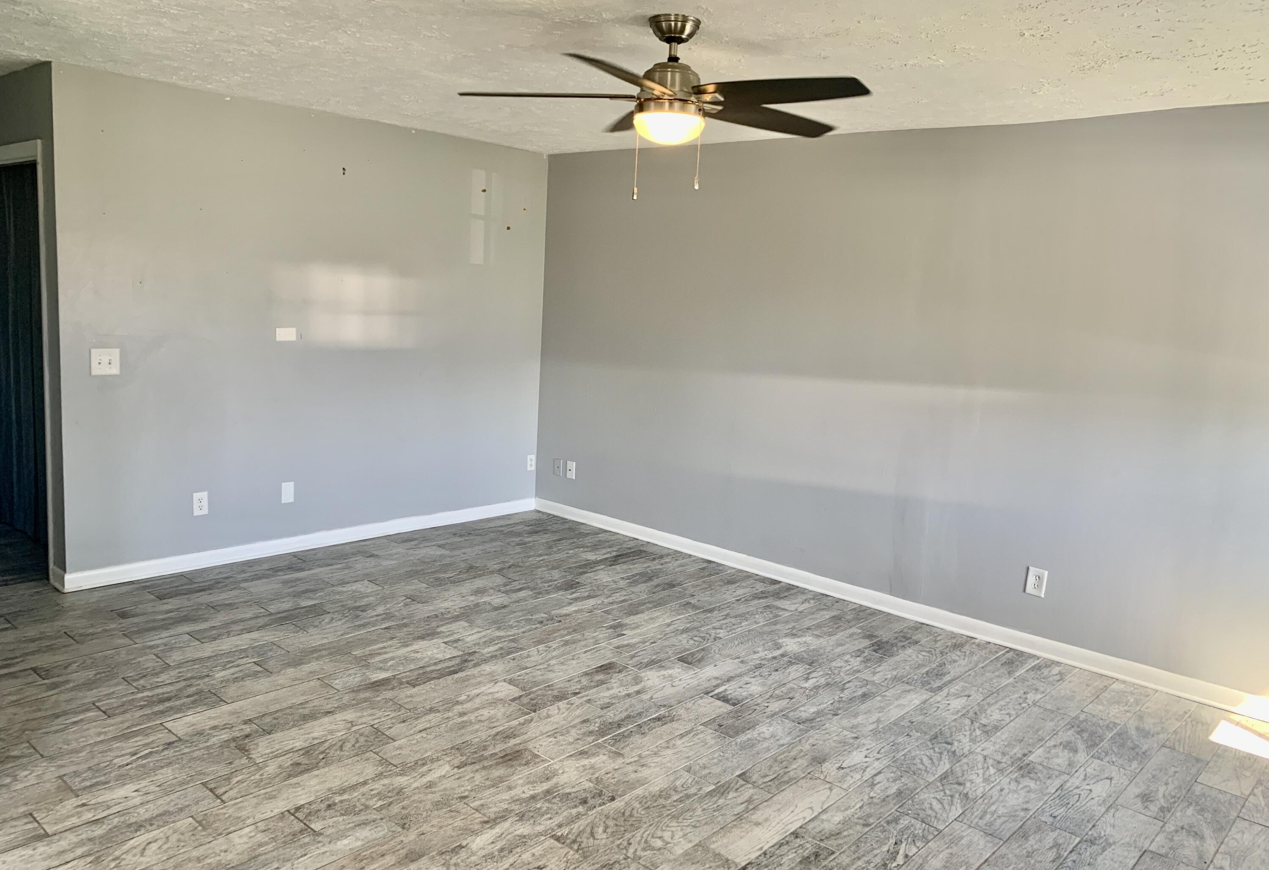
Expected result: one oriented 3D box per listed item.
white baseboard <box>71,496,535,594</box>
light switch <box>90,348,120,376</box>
[{"bbox_3d":[-1.706,0.595,5.646,0.016,0.088,2.997,11,12,41],"label":"white baseboard"},{"bbox_3d":[-2.516,-0.346,4.534,0.014,0.122,0.123,11,12,41],"label":"light switch"}]

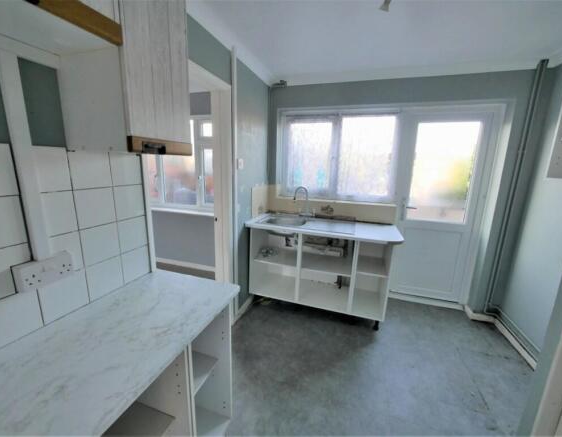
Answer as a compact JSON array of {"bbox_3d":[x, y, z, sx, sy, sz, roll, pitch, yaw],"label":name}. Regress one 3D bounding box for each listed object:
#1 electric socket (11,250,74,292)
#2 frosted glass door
[{"bbox_3d":[-0.784,0.179,0.792,0.045,0.086,0.147,6,13,16],"label":"electric socket"},{"bbox_3d":[1.621,-0.069,2.526,0.730,1.955,0.065,5,13,17],"label":"frosted glass door"}]

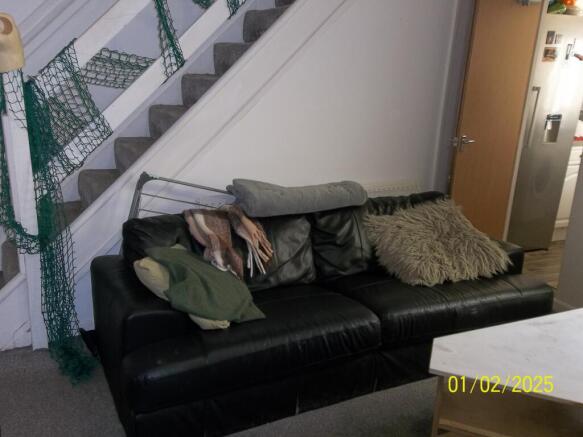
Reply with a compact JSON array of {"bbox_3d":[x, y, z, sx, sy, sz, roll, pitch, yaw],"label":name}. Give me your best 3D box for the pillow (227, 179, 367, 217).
[{"bbox_3d":[0.035,-0.121,2.339,0.690,0.155,0.270,-4,15,-26],"label":"pillow"}]

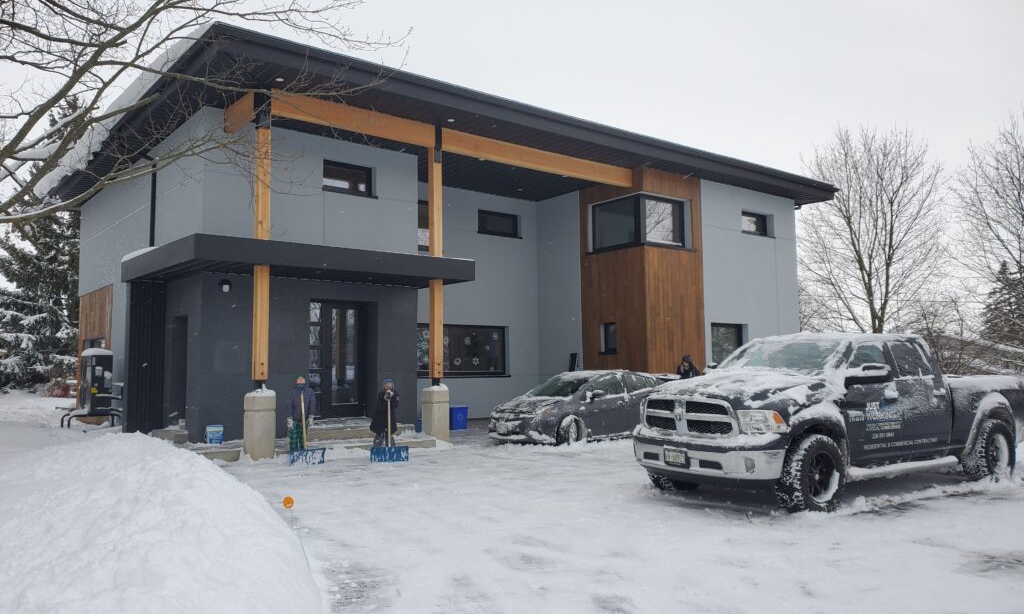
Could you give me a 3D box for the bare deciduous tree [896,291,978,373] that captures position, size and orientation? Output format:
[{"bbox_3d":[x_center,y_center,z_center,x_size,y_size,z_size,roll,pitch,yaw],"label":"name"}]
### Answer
[{"bbox_3d":[15.460,1.536,27.663,2.997,4.059,2.997,-3,-5,29],"label":"bare deciduous tree"}]

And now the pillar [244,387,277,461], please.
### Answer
[{"bbox_3d":[-4.560,2.152,13.949,0.420,1.190,0.420,3,-5,-39],"label":"pillar"}]

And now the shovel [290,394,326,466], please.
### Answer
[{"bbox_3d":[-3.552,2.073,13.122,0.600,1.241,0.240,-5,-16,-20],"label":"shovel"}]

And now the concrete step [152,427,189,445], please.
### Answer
[{"bbox_3d":[-7.030,2.677,15.874,0.330,0.190,1.350,3,-5,-39],"label":"concrete step"}]

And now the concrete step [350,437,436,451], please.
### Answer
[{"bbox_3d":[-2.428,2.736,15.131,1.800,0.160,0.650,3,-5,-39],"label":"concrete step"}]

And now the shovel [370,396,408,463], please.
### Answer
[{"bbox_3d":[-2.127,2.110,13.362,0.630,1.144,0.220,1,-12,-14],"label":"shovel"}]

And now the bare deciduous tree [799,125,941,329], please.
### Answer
[{"bbox_3d":[16.330,-2.046,34.871,6.463,12.245,6.463,-3,-5,25],"label":"bare deciduous tree"}]

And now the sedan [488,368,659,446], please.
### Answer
[{"bbox_3d":[1.679,2.191,17.295,4.500,1.480,1.780,3,-6,-41],"label":"sedan"}]

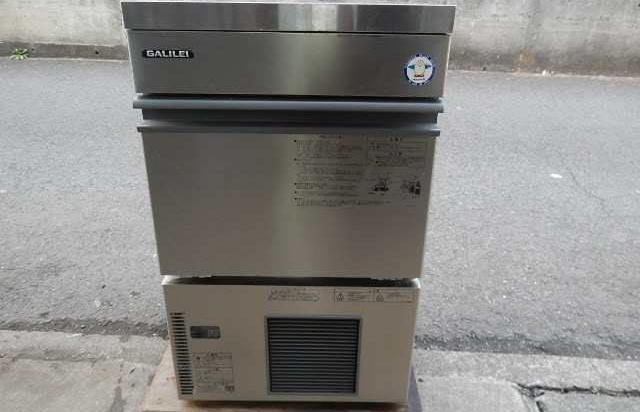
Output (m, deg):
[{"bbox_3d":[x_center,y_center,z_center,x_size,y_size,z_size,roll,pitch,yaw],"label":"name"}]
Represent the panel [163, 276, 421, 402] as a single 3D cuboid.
[{"bbox_3d":[-0.056,0.281,0.972,0.495,0.293,0.050,1,23,0],"label":"panel"}]

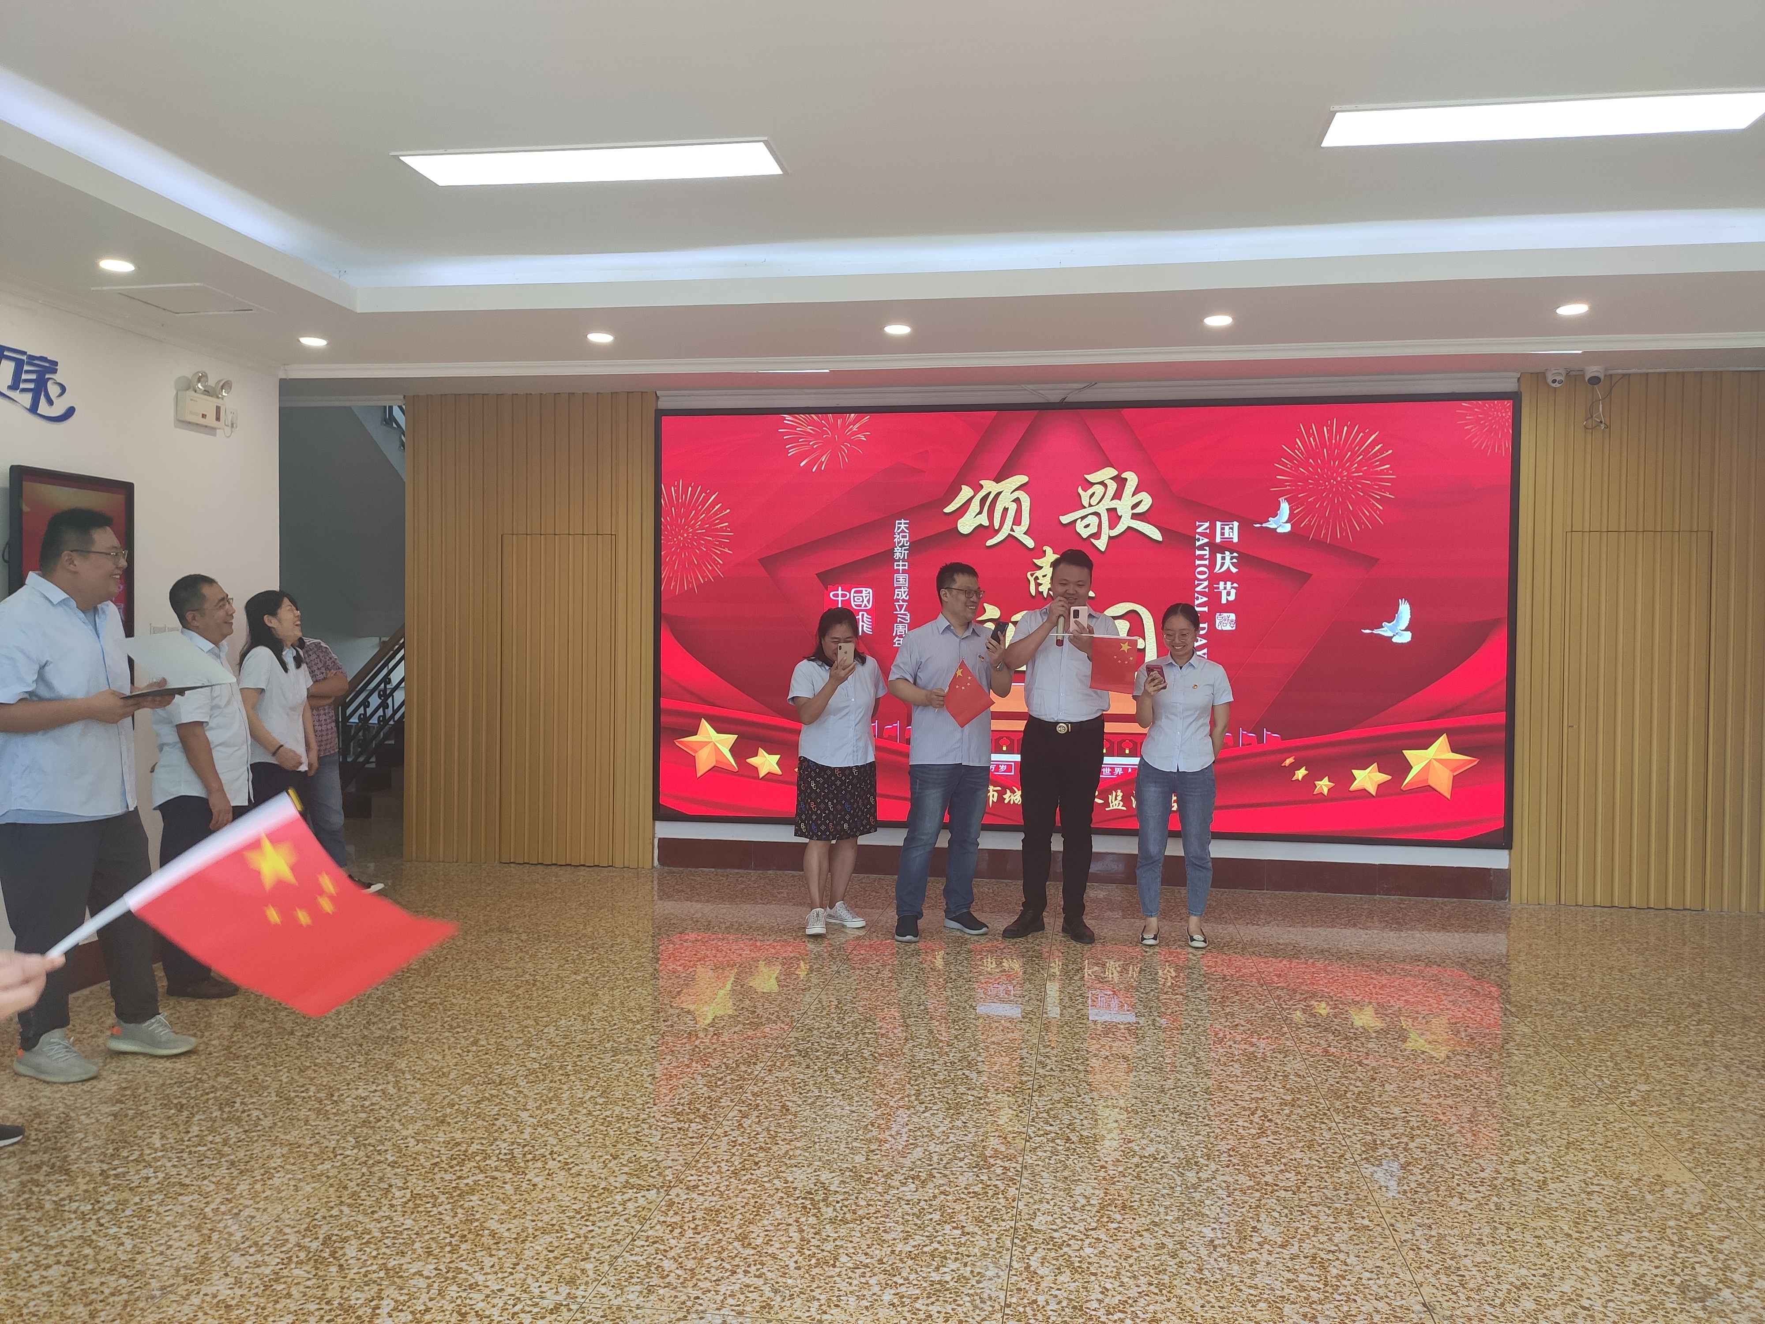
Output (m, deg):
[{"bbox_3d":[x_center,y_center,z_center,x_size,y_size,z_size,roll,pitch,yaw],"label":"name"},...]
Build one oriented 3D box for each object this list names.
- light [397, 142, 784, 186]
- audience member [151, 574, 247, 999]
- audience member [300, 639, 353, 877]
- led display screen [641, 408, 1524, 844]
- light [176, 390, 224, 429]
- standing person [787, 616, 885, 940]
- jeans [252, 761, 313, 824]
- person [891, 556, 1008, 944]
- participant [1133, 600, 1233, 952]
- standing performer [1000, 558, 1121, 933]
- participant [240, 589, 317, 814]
[{"bbox_3d":[-0.919,-1.595,4.209,1.200,0.050,0.300,1,1,9],"label":"light"},{"bbox_3d":[-2.654,0.471,5.160,0.370,1.620,0.470,0,1,-15],"label":"audience member"},{"bbox_3d":[-2.874,0.410,6.732,0.400,1.680,0.480,1,1,32],"label":"audience member"},{"bbox_3d":[1.043,-0.248,7.587,4.860,2.460,0.100,1,1,9],"label":"led display screen"},{"bbox_3d":[-2.946,-1.098,5.741,0.060,0.140,0.245,1,1,9],"label":"light"},{"bbox_3d":[-0.216,0.514,6.389,0.440,1.550,0.380,0,1,-26],"label":"standing person"},{"bbox_3d":[-2.636,0.800,5.790,0.320,0.800,0.380,1,1,0],"label":"jeans"},{"bbox_3d":[0.312,0.412,6.315,0.540,1.770,0.410,0,1,-22],"label":"person"},{"bbox_3d":[1.384,0.524,6.119,0.480,1.580,0.360,1,1,12],"label":"participant"},{"bbox_3d":[0.836,0.390,6.253,0.580,1.830,0.440,1,1,15],"label":"standing performer"},{"bbox_3d":[-2.632,0.470,5.784,0.360,1.590,0.430,1,1,0],"label":"participant"}]

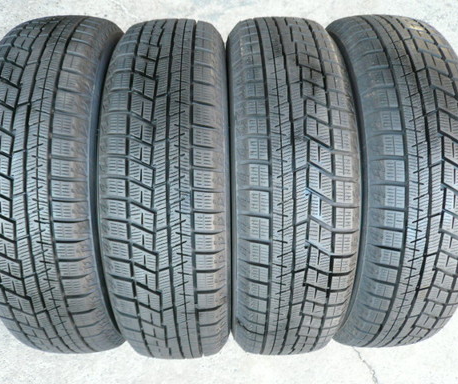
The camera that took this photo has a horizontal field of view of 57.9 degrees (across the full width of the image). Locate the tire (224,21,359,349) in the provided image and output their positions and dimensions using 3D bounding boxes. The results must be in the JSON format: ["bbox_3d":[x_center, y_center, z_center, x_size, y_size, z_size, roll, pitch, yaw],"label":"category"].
[{"bbox_3d":[0.079,-0.010,0.750,0.157,0.566,0.566,-1,80,0],"label":"tire"}]

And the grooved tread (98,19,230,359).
[{"bbox_3d":[-0.077,-0.005,0.748,0.157,0.566,0.566,-1,80,0],"label":"grooved tread"}]

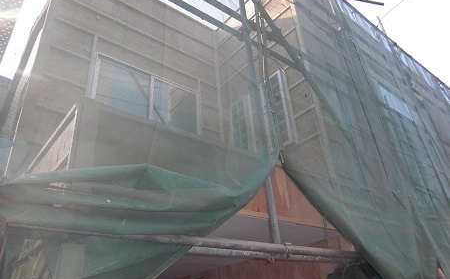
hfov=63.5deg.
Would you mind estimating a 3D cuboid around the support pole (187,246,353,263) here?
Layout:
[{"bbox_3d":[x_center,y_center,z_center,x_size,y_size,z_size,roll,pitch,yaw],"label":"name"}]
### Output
[{"bbox_3d":[0.346,0.721,2.250,1.330,0.050,0.050,15,-34,-32],"label":"support pole"}]

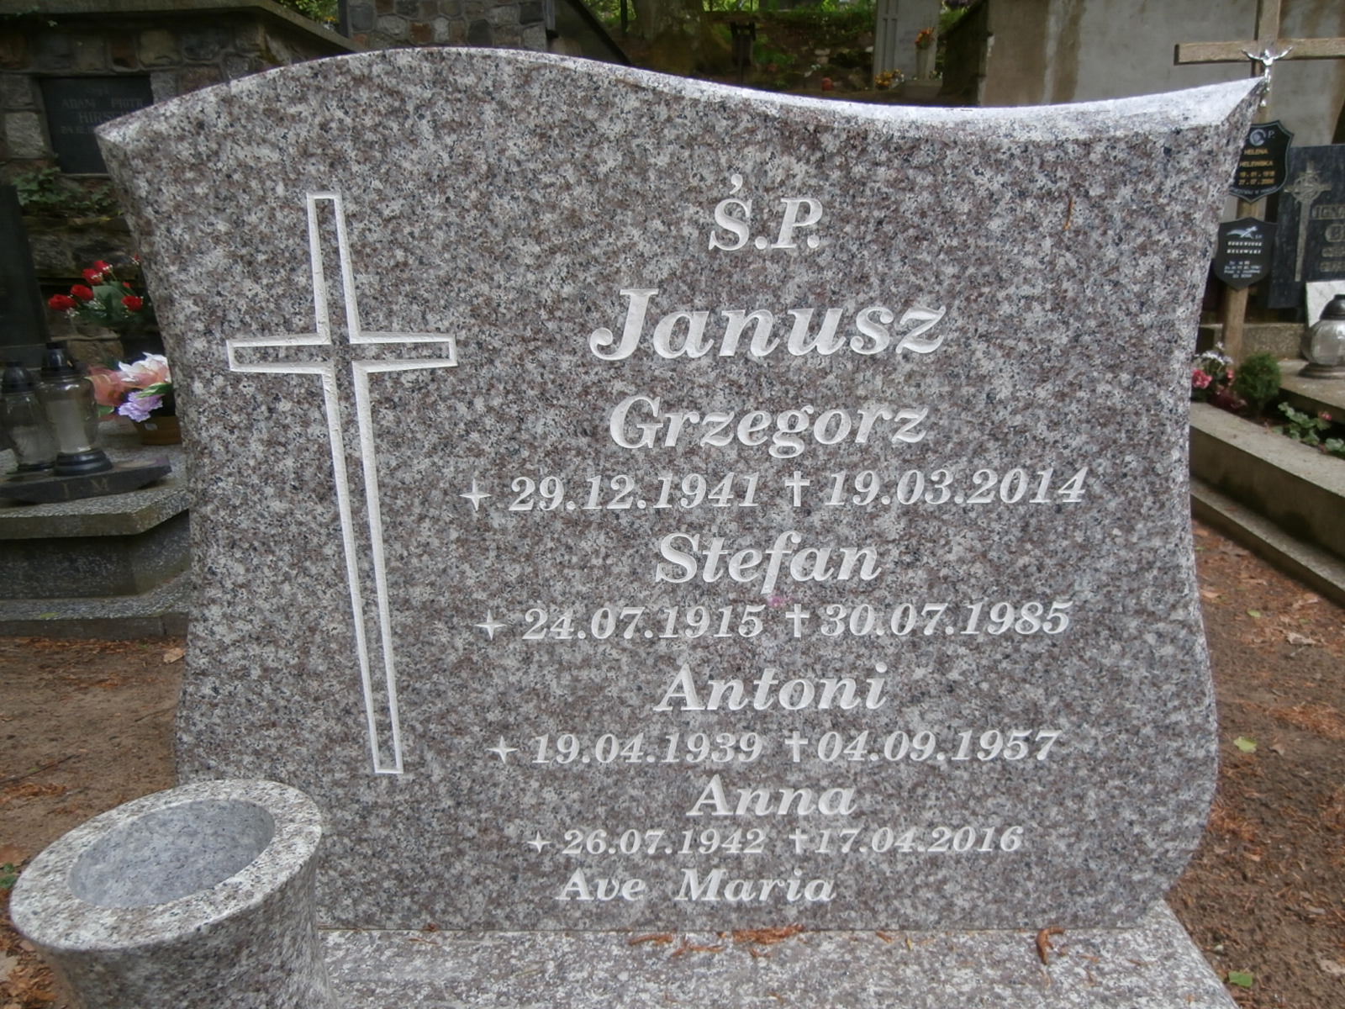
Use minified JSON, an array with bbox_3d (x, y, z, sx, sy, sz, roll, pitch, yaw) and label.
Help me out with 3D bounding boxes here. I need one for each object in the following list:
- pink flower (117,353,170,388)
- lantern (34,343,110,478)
[{"bbox_3d":[-1.385,-0.352,2.480,0.140,0.100,0.125,-10,20,-28],"label":"pink flower"},{"bbox_3d":[-1.387,-0.223,2.150,0.120,0.293,0.120,0,18,0],"label":"lantern"}]

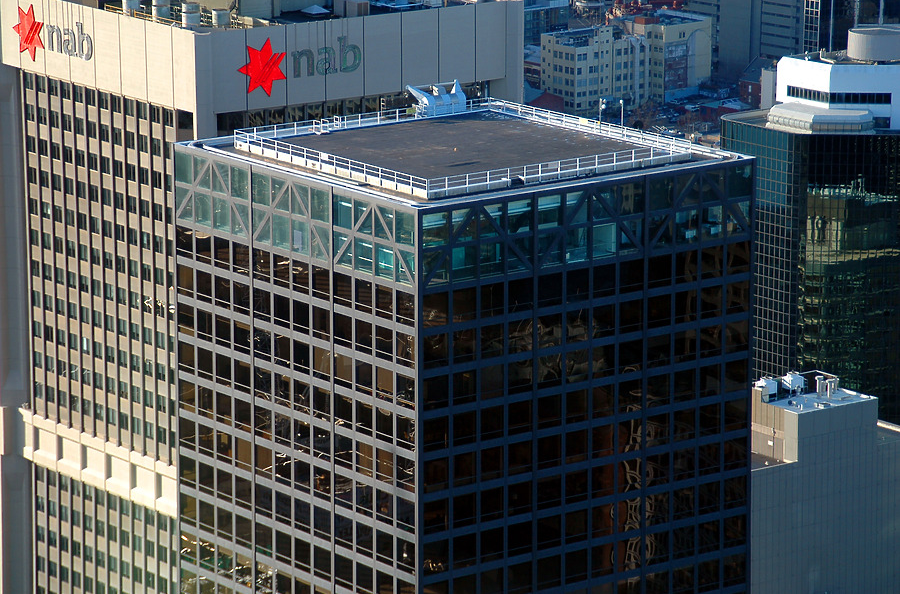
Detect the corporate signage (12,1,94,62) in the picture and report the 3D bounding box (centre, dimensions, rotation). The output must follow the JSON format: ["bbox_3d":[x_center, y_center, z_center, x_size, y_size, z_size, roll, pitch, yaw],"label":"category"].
[{"bbox_3d":[-46.060,-29.980,409.200,0.400,6.650,17.400,-10,16,-36],"label":"corporate signage"}]

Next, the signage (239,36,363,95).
[{"bbox_3d":[-16.470,-25.810,392.500,16.900,6.650,0.400,-10,16,-36],"label":"signage"}]

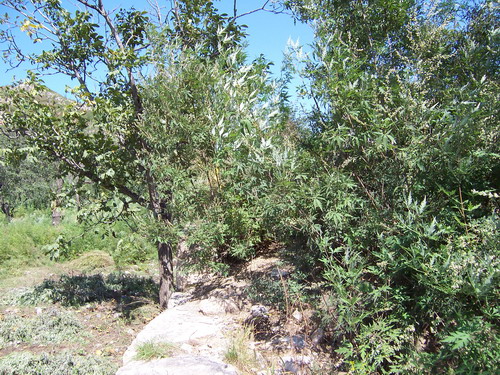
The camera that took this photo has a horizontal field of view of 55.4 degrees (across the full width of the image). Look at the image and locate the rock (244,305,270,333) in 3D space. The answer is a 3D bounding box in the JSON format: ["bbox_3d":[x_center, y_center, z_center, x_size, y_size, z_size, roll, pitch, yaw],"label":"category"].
[{"bbox_3d":[0.076,1.333,4.850,0.260,0.230,0.230,0,2,0],"label":"rock"}]

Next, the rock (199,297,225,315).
[{"bbox_3d":[-0.428,1.312,5.300,0.280,0.150,0.240,0,2,0],"label":"rock"}]

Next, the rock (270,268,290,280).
[{"bbox_3d":[0.429,1.223,6.700,0.280,0.125,0.210,0,2,0],"label":"rock"}]

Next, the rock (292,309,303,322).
[{"bbox_3d":[0.493,1.329,4.950,0.105,0.120,0.100,0,2,0],"label":"rock"}]

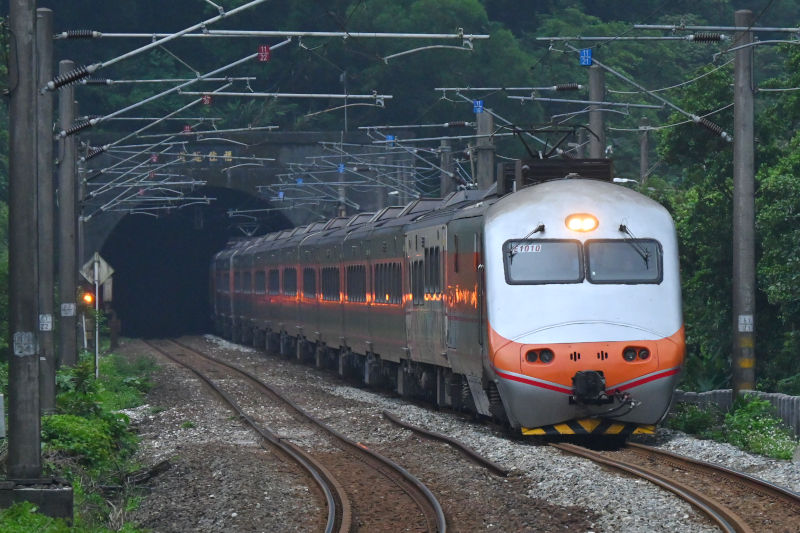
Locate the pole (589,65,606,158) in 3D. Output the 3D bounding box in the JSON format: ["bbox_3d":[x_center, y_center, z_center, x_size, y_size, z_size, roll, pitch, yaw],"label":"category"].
[{"bbox_3d":[4.099,-0.818,124.800,0.350,6.730,0.350,0,0,0],"label":"pole"}]

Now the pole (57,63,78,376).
[{"bbox_3d":[-6.691,-0.798,120.700,0.350,6.690,0.350,0,0,0],"label":"pole"}]

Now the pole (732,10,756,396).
[{"bbox_3d":[5.588,-0.792,97.300,0.355,6.720,0.355,0,0,0],"label":"pole"}]

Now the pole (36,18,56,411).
[{"bbox_3d":[-5.677,-0.780,96.000,0.355,6.700,0.355,0,0,0],"label":"pole"}]

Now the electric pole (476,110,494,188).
[{"bbox_3d":[2.302,-0.842,161.500,0.470,6.720,0.470,0,0,0],"label":"electric pole"}]

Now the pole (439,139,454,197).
[{"bbox_3d":[1.568,-0.862,198.000,0.460,6.690,0.460,0,0,0],"label":"pole"}]

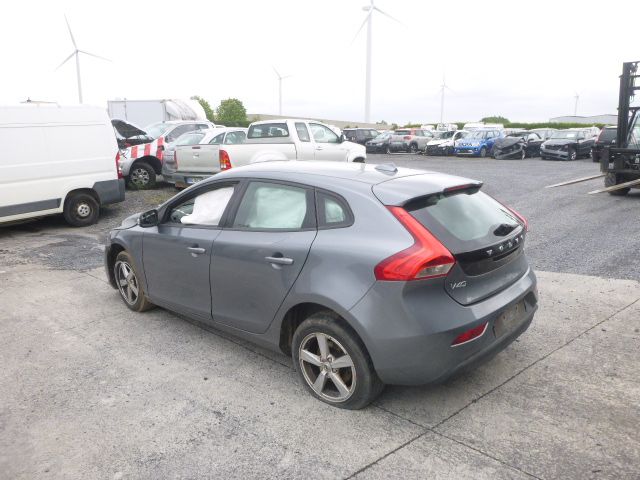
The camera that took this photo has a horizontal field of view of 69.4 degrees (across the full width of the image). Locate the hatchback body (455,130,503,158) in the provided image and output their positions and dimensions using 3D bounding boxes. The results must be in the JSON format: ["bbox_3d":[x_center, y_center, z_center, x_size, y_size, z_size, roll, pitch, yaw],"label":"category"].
[{"bbox_3d":[9.314,-5.673,27.052,1.770,1.520,4.100,11,18,38],"label":"hatchback body"}]

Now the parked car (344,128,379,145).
[{"bbox_3d":[3.126,-6.933,31.858,1.780,1.560,4.300,12,18,40],"label":"parked car"}]

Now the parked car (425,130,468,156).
[{"bbox_3d":[8.063,-5.880,28.258,1.740,1.470,4.150,11,18,37],"label":"parked car"}]

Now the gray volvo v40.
[{"bbox_3d":[-0.399,0.026,4.375,4.350,1.440,1.810,12,18,39],"label":"gray volvo v40"}]

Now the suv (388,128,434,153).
[{"bbox_3d":[6.868,-7.066,32.717,4.160,1.620,1.770,-11,18,-39],"label":"suv"}]

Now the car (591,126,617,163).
[{"bbox_3d":[15.100,-4.764,22.949,1.820,1.670,4.500,12,19,41],"label":"car"}]

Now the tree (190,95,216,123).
[{"bbox_3d":[-14.546,-14.758,56.097,3.900,5.300,3.900,0,14,0],"label":"tree"}]

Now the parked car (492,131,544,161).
[{"bbox_3d":[11.533,-5.424,26.549,4.300,1.420,1.780,-12,19,-41],"label":"parked car"}]

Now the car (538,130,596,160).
[{"bbox_3d":[13.815,-5.295,25.798,4.500,1.500,1.810,-13,19,-43],"label":"car"}]

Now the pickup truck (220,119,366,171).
[{"bbox_3d":[-0.849,-1.911,11.043,1.800,1.820,5.150,12,18,39],"label":"pickup truck"}]

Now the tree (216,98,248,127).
[{"bbox_3d":[-10.654,-14.746,56.109,4.200,5.200,4.200,0,14,0],"label":"tree"}]

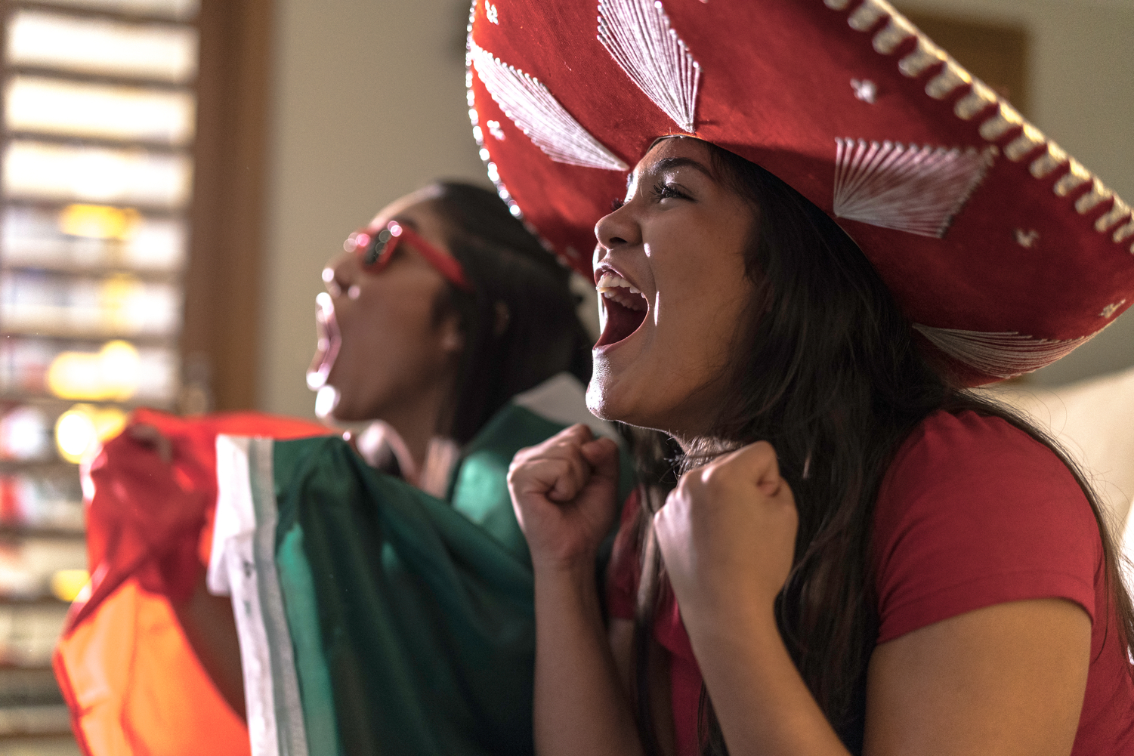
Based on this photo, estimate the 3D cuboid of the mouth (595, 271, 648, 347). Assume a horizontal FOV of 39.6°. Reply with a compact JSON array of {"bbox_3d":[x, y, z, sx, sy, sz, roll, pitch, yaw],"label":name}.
[{"bbox_3d":[0.036,-0.048,1.110,0.036,0.055,0.050,15,-8,-27],"label":"mouth"}]

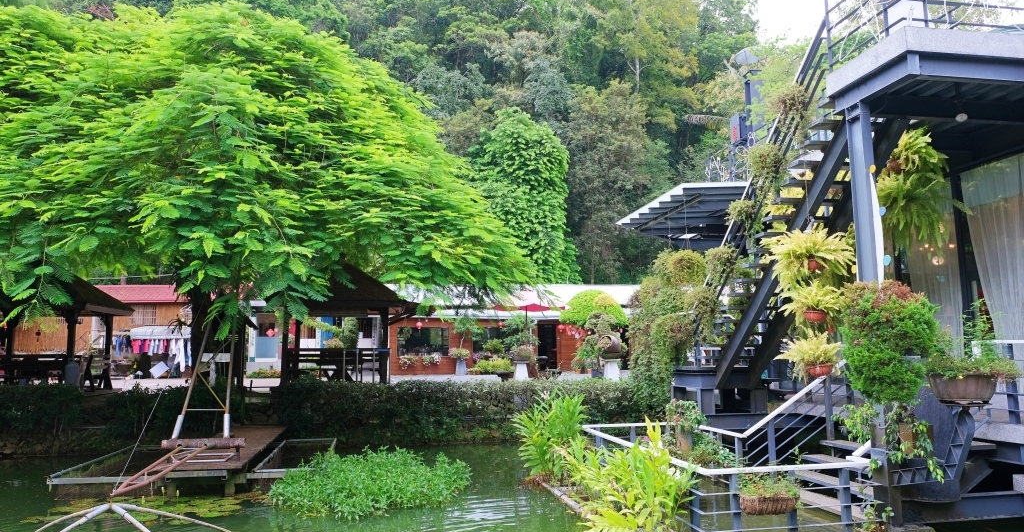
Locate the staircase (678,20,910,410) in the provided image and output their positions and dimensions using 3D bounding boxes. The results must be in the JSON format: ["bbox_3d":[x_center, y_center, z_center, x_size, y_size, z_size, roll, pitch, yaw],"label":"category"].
[{"bbox_3d":[4.312,-0.285,11.102,1.450,5.300,5.000,1,-8,-11],"label":"staircase"}]

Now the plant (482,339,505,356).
[{"bbox_3d":[-0.691,3.046,25.500,0.850,0.650,0.800,0,-7,0],"label":"plant"}]

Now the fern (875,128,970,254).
[{"bbox_3d":[5.775,-1.076,9.600,1.250,1.700,1.150,0,-7,0],"label":"fern"}]

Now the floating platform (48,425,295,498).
[{"bbox_3d":[-6.208,3.812,13.790,2.600,0.480,7.800,1,-8,-13],"label":"floating platform"}]

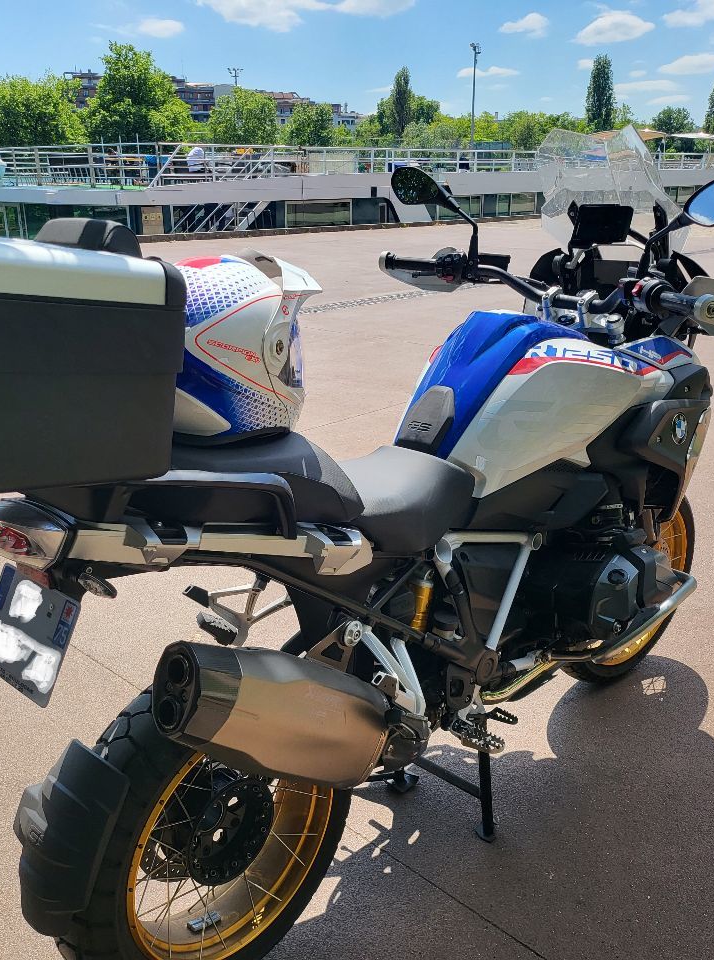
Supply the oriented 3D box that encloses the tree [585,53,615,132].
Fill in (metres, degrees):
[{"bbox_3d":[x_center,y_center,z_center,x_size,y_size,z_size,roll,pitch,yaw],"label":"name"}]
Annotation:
[{"bbox_3d":[33.950,-50.838,126.146,4.264,17.512,4.051,4,19,14],"label":"tree"}]

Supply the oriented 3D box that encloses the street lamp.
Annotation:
[{"bbox_3d":[12.082,-37.386,92.126,1.246,14.525,1.200,2,19,7],"label":"street lamp"}]

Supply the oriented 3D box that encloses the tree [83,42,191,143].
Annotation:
[{"bbox_3d":[-17.584,-29.855,72.935,8.432,10.447,8.010,-5,19,-12],"label":"tree"}]

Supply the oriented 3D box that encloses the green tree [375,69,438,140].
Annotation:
[{"bbox_3d":[5.814,-42.123,106.983,7.715,14.083,7.329,0,19,3],"label":"green tree"}]

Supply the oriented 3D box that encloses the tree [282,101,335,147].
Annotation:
[{"bbox_3d":[-4.873,-34.228,91.745,5.582,9.228,5.303,-2,19,-2],"label":"tree"}]

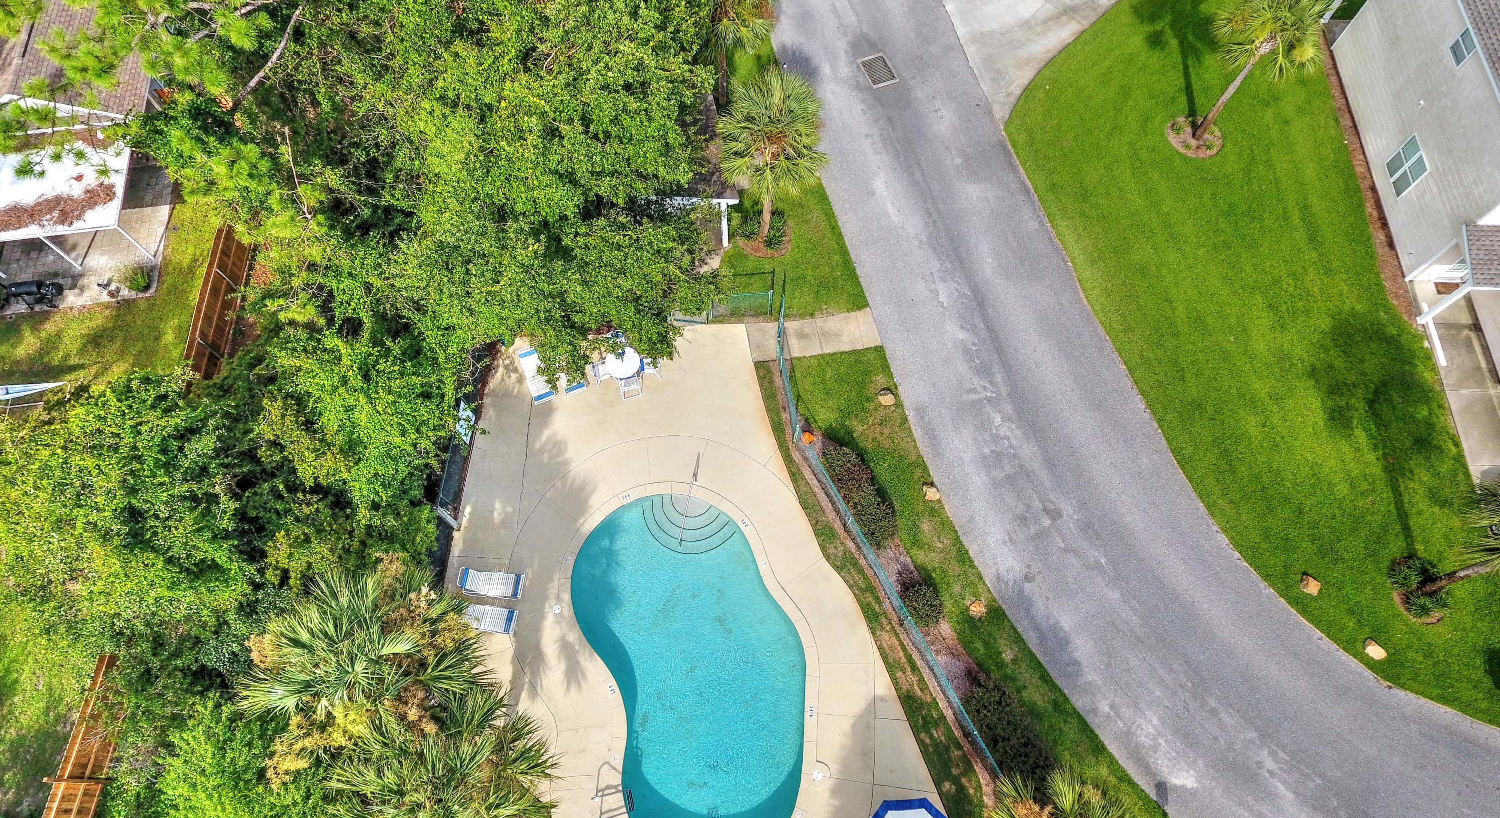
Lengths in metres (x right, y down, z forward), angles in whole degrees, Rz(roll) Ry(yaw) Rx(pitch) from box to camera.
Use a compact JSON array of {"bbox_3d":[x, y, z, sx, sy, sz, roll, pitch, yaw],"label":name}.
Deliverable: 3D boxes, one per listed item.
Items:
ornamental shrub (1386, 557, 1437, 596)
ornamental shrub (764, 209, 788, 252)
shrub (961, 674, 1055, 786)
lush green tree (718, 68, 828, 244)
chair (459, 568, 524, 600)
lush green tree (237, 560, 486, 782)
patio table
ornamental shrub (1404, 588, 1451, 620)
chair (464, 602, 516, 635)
[{"bbox_3d":[17.916,4.500,23.424,1.200,0.520,1.100,0,66,0],"label":"ornamental shrub"},{"bbox_3d":[0.845,-5.814,28.218,0.750,0.560,1.050,0,66,0],"label":"ornamental shrub"},{"bbox_3d":[6.478,8.254,21.509,1.400,1.100,3.000,-26,68,-11],"label":"shrub"},{"bbox_3d":[0.639,-6.860,25.510,3.100,6.400,3.100,0,64,0],"label":"lush green tree"},{"bbox_3d":[-6.901,4.713,23.322,1.620,0.800,0.660,6,64,2],"label":"chair"},{"bbox_3d":[-7.980,6.056,19.615,4.300,6.300,4.300,0,64,0],"label":"lush green tree"},{"bbox_3d":[-3.759,-1.210,26.088,1.020,0.720,1.020,0,66,0],"label":"patio table"},{"bbox_3d":[18.010,5.200,23.032,0.900,0.420,0.700,0,64,0],"label":"ornamental shrub"},{"bbox_3d":[-7.007,5.557,22.942,1.640,0.750,0.660,8,65,4],"label":"chair"}]

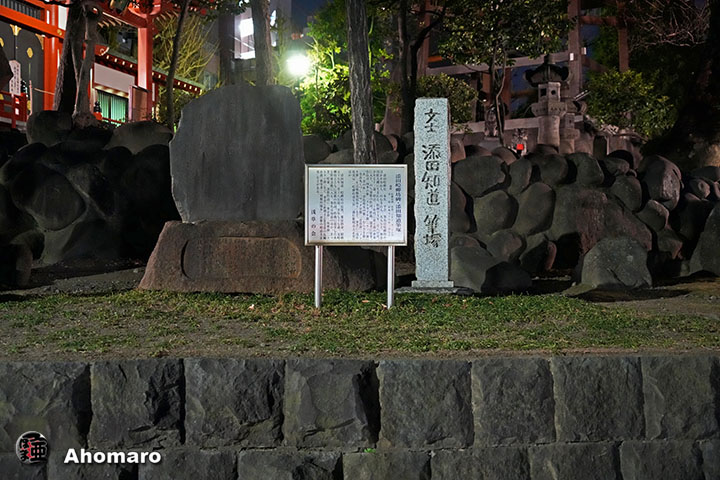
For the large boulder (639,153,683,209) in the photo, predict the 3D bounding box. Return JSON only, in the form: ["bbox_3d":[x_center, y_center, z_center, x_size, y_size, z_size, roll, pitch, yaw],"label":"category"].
[{"bbox_3d":[3.586,-0.686,10.500,0.525,0.668,0.550,0,0,0],"label":"large boulder"}]

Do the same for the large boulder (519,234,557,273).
[{"bbox_3d":[2.017,0.153,10.000,0.432,0.432,0.420,0,0,0],"label":"large boulder"}]

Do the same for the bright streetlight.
[{"bbox_3d":[-1.328,-3.768,19.000,0.518,0.561,0.450,0,0,0],"label":"bright streetlight"}]

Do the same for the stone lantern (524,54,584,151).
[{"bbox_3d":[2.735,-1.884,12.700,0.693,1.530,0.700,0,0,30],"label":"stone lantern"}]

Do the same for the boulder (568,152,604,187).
[{"bbox_3d":[2.780,-0.865,10.800,0.442,0.417,0.420,0,0,0],"label":"boulder"}]

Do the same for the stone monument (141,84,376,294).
[{"bbox_3d":[-1.006,-0.510,8.700,2.270,2.040,0.850,0,0,0],"label":"stone monument"}]

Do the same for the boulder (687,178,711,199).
[{"bbox_3d":[4.347,-0.661,11.300,0.308,0.257,0.280,0,0,0],"label":"boulder"}]

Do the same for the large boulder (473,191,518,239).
[{"bbox_3d":[1.571,-0.290,10.200,0.533,0.568,0.500,0,0,0],"label":"large boulder"}]

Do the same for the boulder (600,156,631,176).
[{"bbox_3d":[3.200,-0.919,11.000,0.363,0.250,0.340,0,0,0],"label":"boulder"}]

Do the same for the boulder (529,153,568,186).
[{"bbox_3d":[2.314,-0.865,10.800,0.491,0.417,0.450,0,0,0],"label":"boulder"}]

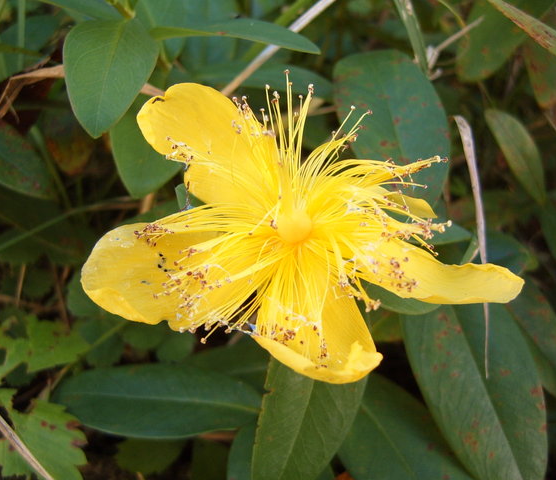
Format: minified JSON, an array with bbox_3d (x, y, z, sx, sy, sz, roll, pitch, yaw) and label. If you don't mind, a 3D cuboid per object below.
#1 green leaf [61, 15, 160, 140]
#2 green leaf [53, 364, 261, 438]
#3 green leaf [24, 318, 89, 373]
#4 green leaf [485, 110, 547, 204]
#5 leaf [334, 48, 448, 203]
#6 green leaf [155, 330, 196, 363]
[{"bbox_3d":[-0.042,-0.041,0.172,0.024,0.007,0.036,14,60,5],"label":"green leaf"},{"bbox_3d":[-0.036,0.048,0.205,0.064,0.008,0.025,4,60,2],"label":"green leaf"},{"bbox_3d":[-0.070,0.033,0.215,0.021,0.005,0.018,-22,62,-12],"label":"green leaf"},{"bbox_3d":[0.085,-0.030,0.245,0.014,0.006,0.042,-27,72,-17],"label":"green leaf"},{"bbox_3d":[0.033,-0.030,0.200,0.035,0.008,0.055,-14,63,-4],"label":"leaf"},{"bbox_3d":[-0.034,0.035,0.225,0.015,0.004,0.013,0,60,0],"label":"green leaf"}]

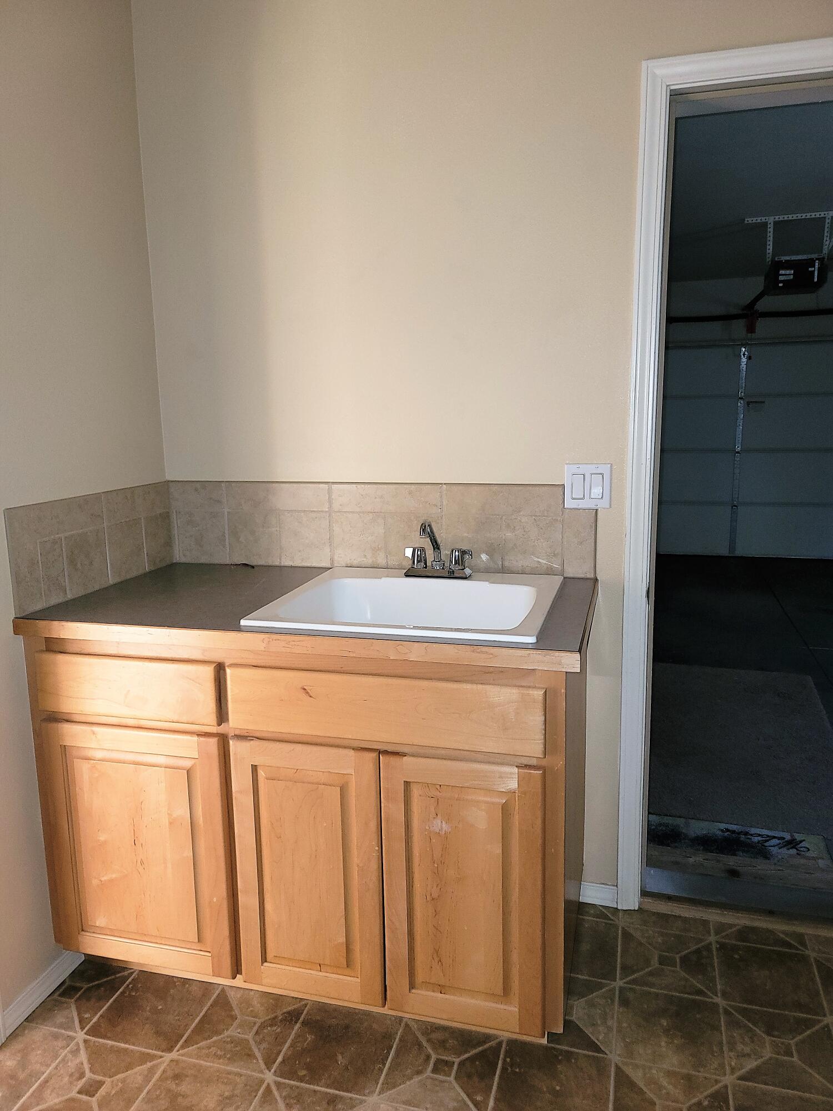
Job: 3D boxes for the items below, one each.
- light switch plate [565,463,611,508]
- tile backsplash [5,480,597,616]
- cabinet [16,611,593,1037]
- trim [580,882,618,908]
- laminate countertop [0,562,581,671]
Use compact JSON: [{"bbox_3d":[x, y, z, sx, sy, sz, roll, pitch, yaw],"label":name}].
[{"bbox_3d":[0.436,-0.176,2.041,0.115,0.114,0.010,2,11,15],"label":"light switch plate"},{"bbox_3d":[-0.219,-0.022,1.916,1.239,0.246,0.644,2,11,15],"label":"tile backsplash"},{"bbox_3d":[-0.208,0.558,2.019,1.242,0.919,0.651,2,11,15],"label":"cabinet"},{"bbox_3d":[0.507,0.941,2.232,0.101,0.064,0.013,2,11,15],"label":"trim"},{"bbox_3d":[-0.215,0.120,1.942,1.242,0.044,0.644,2,11,15],"label":"laminate countertop"}]

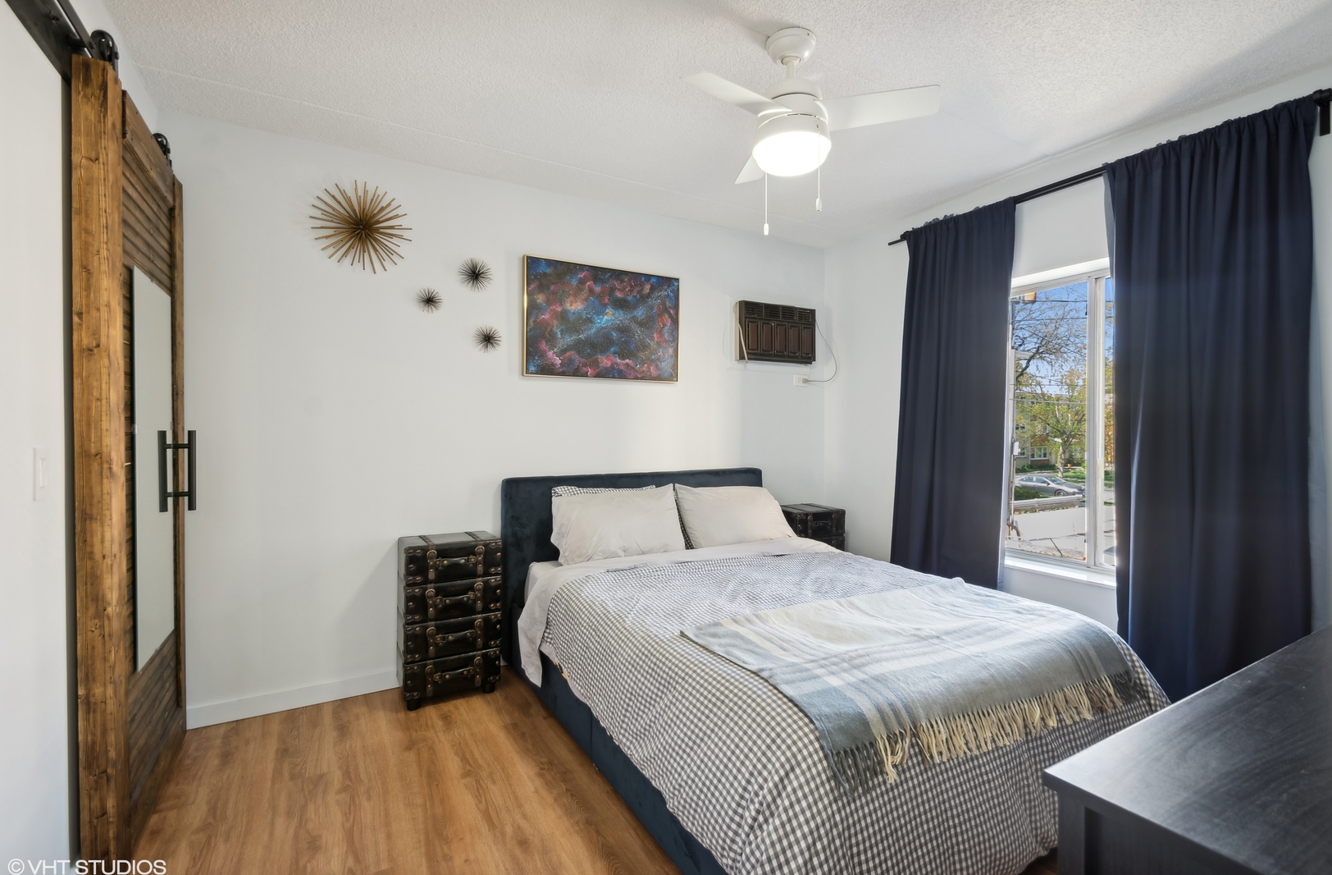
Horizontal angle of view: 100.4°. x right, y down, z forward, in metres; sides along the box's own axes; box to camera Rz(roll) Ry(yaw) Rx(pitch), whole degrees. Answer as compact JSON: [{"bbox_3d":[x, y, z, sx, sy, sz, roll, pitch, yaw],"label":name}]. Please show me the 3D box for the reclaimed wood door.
[{"bbox_3d":[-1.700,0.090,1.798,0.070,2.143,0.828,0,1,-31],"label":"reclaimed wood door"}]

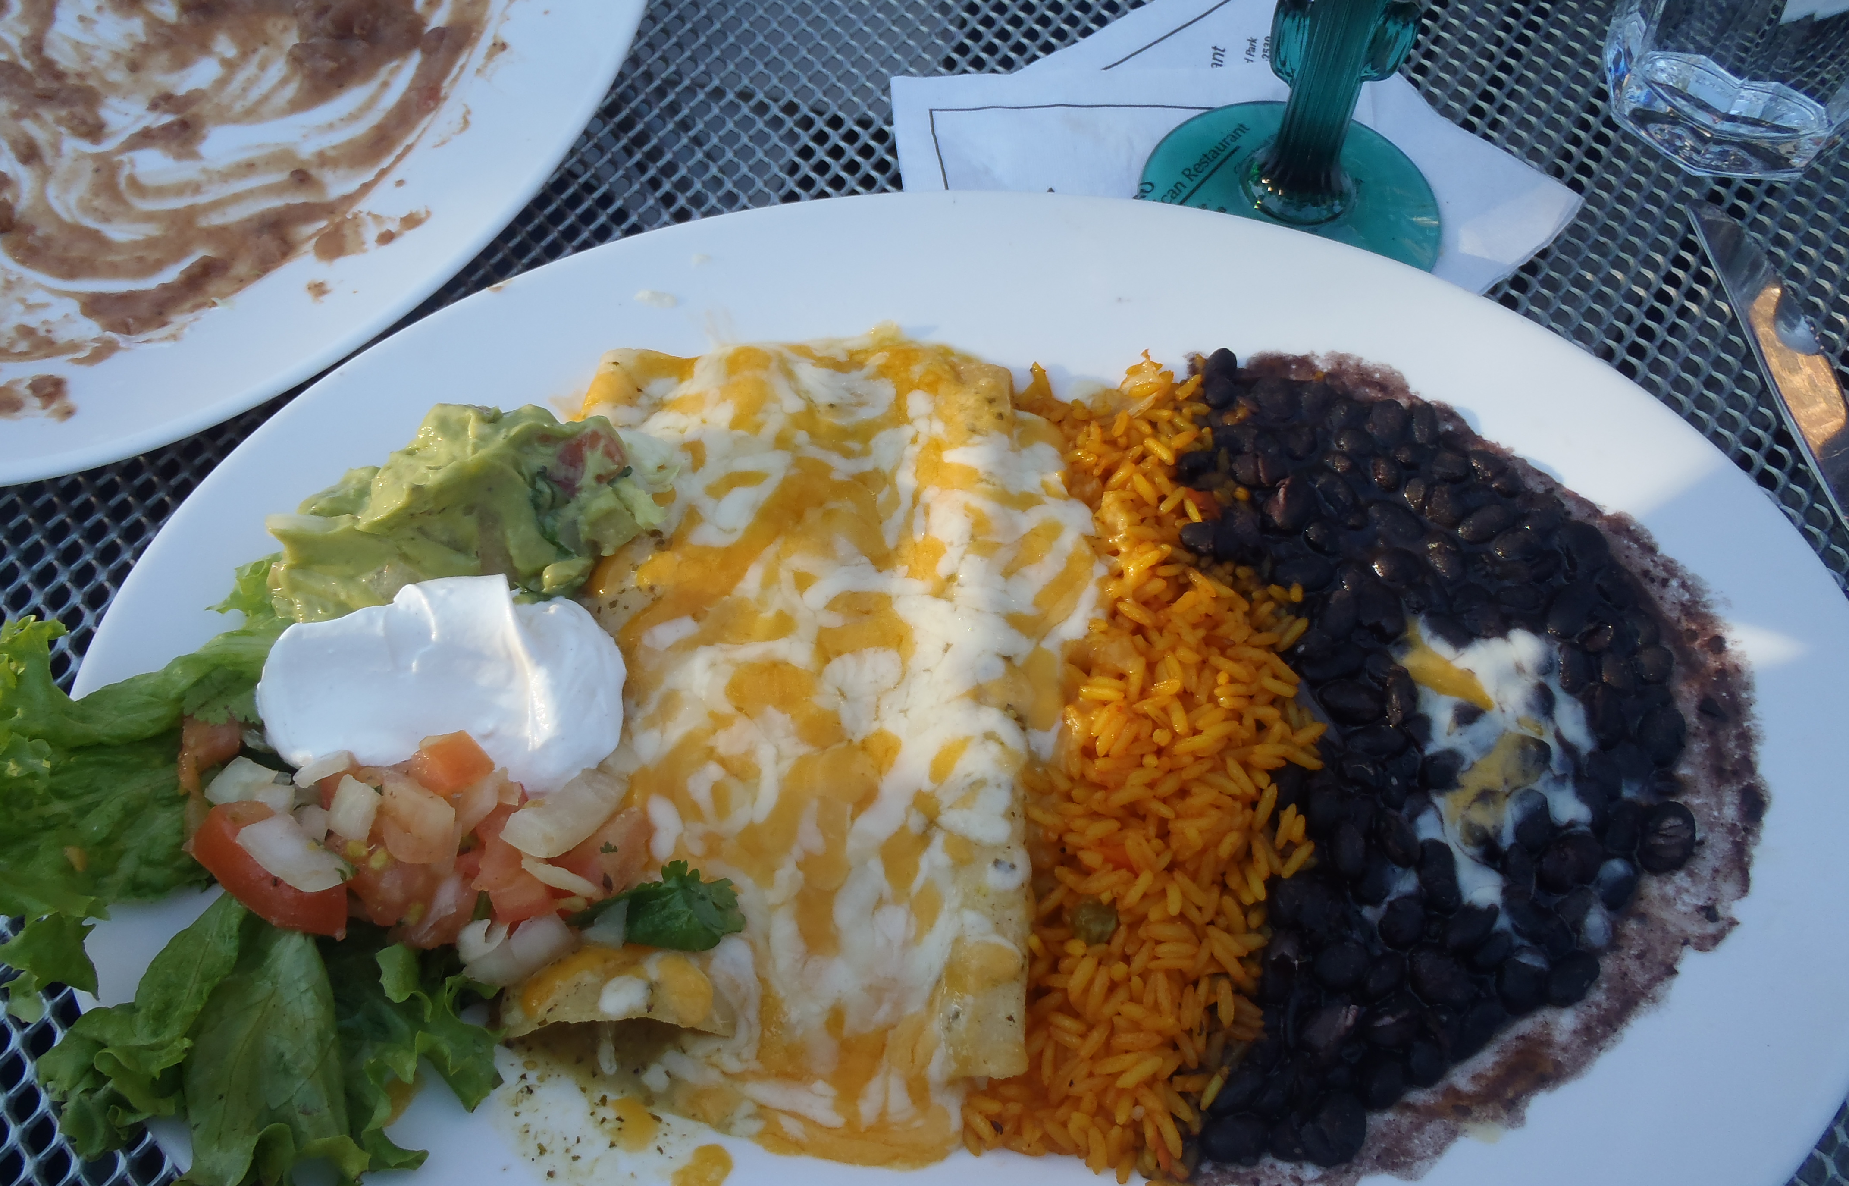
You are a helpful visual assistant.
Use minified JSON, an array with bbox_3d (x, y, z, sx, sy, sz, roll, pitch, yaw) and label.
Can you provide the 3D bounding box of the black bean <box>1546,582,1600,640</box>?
[{"bbox_3d":[0.132,0.003,0.306,0.009,0.007,0.014,38,66,18],"label":"black bean"}]

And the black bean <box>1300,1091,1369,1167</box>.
[{"bbox_3d":[0.072,0.094,0.263,0.011,0.009,0.014,37,66,18],"label":"black bean"}]

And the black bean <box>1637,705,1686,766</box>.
[{"bbox_3d":[0.151,0.029,0.305,0.009,0.008,0.014,18,61,9],"label":"black bean"}]

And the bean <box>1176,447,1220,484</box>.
[{"bbox_3d":[0.058,-0.027,0.319,0.010,0.006,0.007,-13,61,-9],"label":"bean"}]

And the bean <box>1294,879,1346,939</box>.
[{"bbox_3d":[0.074,0.059,0.281,0.010,0.008,0.012,-13,61,-9],"label":"bean"}]

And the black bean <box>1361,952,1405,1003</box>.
[{"bbox_3d":[0.085,0.071,0.276,0.007,0.007,0.011,39,67,19],"label":"black bean"}]

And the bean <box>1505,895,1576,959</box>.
[{"bbox_3d":[0.114,0.062,0.277,0.009,0.008,0.013,-38,67,-21],"label":"bean"}]

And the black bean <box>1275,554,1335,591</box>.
[{"bbox_3d":[0.080,-0.004,0.315,0.013,0.007,0.008,2,60,-1],"label":"black bean"}]

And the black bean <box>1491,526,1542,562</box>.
[{"bbox_3d":[0.124,-0.010,0.313,0.011,0.006,0.007,-22,63,-14],"label":"black bean"}]

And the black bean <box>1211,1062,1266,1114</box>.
[{"bbox_3d":[0.054,0.085,0.257,0.012,0.006,0.007,-36,67,-20],"label":"black bean"}]

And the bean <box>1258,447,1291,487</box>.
[{"bbox_3d":[0.077,-0.028,0.331,0.008,0.007,0.011,-6,60,-4],"label":"bean"}]

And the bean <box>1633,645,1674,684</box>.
[{"bbox_3d":[0.150,0.015,0.307,0.008,0.007,0.009,23,62,12],"label":"bean"}]

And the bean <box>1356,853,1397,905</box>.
[{"bbox_3d":[0.085,0.054,0.282,0.007,0.007,0.011,23,62,11],"label":"bean"}]

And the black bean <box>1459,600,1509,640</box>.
[{"bbox_3d":[0.113,0.005,0.304,0.010,0.007,0.008,-3,60,-4],"label":"black bean"}]

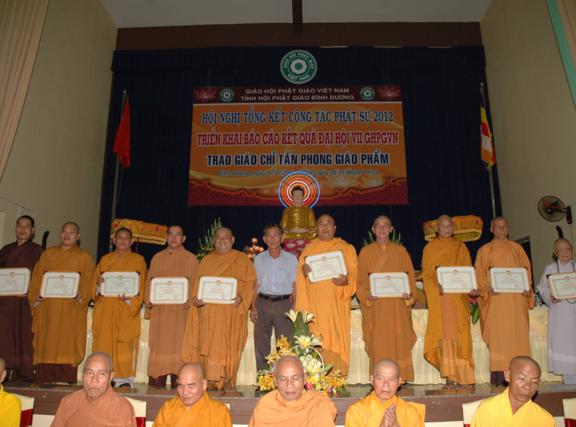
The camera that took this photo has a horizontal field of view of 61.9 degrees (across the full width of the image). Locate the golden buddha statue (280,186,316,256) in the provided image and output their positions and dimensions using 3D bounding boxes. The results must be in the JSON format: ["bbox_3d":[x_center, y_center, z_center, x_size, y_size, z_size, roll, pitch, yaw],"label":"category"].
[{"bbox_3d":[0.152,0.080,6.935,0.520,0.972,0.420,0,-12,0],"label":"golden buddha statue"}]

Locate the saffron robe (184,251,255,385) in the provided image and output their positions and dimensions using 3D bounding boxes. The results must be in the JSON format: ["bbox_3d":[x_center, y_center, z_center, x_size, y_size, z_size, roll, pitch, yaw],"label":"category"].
[{"bbox_3d":[-0.667,1.000,4.674,0.688,1.316,0.450,0,-12,0],"label":"saffron robe"}]

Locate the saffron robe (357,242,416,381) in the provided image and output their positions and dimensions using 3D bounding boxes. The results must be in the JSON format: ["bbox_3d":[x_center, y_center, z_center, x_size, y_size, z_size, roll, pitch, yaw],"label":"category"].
[{"bbox_3d":[1.018,0.987,4.953,0.610,1.410,0.420,0,-12,0],"label":"saffron robe"}]

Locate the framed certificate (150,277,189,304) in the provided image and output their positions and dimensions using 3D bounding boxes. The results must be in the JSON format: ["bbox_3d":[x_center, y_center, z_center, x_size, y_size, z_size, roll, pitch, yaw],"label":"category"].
[{"bbox_3d":[-1.179,0.766,4.775,0.378,0.270,0.025,1,-12,-5],"label":"framed certificate"}]

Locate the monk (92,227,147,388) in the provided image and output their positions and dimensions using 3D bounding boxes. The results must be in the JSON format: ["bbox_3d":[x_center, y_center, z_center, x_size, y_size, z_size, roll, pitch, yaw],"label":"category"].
[{"bbox_3d":[-1.684,0.909,4.826,0.502,1.574,0.420,2,-12,-8],"label":"monk"}]

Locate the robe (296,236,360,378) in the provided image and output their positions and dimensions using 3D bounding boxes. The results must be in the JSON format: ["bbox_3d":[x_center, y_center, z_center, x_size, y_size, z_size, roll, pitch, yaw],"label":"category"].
[{"bbox_3d":[0.396,0.857,4.950,0.630,1.730,0.420,0,-12,0],"label":"robe"}]

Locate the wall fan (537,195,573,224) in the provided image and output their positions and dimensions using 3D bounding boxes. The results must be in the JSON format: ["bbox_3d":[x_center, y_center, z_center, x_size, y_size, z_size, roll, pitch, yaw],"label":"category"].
[{"bbox_3d":[4.280,-0.056,7.725,0.360,0.440,0.430,8,-14,-34],"label":"wall fan"}]

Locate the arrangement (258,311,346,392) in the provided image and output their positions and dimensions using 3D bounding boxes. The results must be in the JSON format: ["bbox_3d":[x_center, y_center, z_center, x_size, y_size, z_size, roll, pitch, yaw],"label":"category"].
[{"bbox_3d":[0.122,1.252,4.334,0.800,0.702,0.550,0,-12,0],"label":"arrangement"}]

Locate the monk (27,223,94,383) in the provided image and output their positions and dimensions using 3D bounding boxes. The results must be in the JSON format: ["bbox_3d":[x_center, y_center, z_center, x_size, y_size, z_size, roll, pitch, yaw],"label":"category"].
[{"bbox_3d":[-2.335,0.900,4.971,0.630,1.655,0.450,2,-12,-8],"label":"monk"}]

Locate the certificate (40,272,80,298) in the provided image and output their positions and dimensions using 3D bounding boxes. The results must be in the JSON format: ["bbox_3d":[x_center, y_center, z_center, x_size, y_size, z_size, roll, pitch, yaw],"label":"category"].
[{"bbox_3d":[-2.229,0.707,4.718,0.365,0.255,0.020,1,-12,-6],"label":"certificate"}]

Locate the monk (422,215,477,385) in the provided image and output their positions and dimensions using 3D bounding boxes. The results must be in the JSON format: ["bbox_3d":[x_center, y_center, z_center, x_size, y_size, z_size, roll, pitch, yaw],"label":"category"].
[{"bbox_3d":[1.690,0.864,5.040,0.537,1.738,0.430,1,-12,-3],"label":"monk"}]

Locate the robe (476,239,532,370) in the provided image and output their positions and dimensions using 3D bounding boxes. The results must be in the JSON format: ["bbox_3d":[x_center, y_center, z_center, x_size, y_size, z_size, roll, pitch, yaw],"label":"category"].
[{"bbox_3d":[2.230,0.918,4.957,0.557,1.324,0.420,0,-12,0],"label":"robe"}]

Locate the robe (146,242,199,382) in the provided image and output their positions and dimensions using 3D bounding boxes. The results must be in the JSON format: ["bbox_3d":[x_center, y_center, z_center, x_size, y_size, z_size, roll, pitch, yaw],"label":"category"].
[{"bbox_3d":[-1.143,0.957,4.766,0.510,1.269,0.420,1,-12,-3],"label":"robe"}]

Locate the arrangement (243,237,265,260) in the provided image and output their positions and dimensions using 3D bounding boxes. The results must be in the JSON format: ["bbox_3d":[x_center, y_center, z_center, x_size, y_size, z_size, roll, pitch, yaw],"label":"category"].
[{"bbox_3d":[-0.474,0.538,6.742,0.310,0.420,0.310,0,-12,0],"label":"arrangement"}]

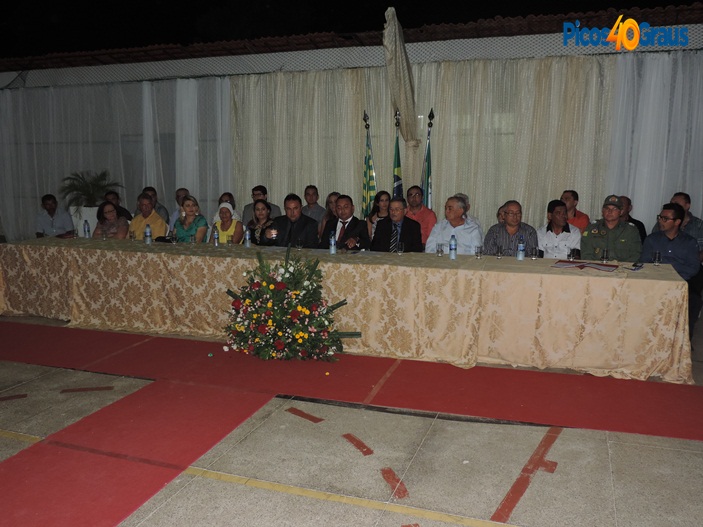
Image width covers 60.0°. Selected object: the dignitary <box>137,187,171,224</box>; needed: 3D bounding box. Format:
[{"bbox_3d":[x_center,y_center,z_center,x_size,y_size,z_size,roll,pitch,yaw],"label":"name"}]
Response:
[{"bbox_3d":[-2.538,-0.289,7.618,0.470,1.330,0.760,2,9,7],"label":"dignitary"}]

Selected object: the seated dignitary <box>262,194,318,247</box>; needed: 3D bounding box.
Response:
[{"bbox_3d":[-0.657,-0.063,6.246,0.560,1.281,0.800,2,9,12],"label":"seated dignitary"}]

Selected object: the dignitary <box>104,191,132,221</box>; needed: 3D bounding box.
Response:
[{"bbox_3d":[-3.063,-0.282,7.768,0.470,1.260,0.760,2,9,7],"label":"dignitary"}]

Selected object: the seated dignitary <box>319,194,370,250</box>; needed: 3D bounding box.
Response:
[{"bbox_3d":[-0.115,-0.026,6.151,0.530,1.300,0.760,3,9,15],"label":"seated dignitary"}]

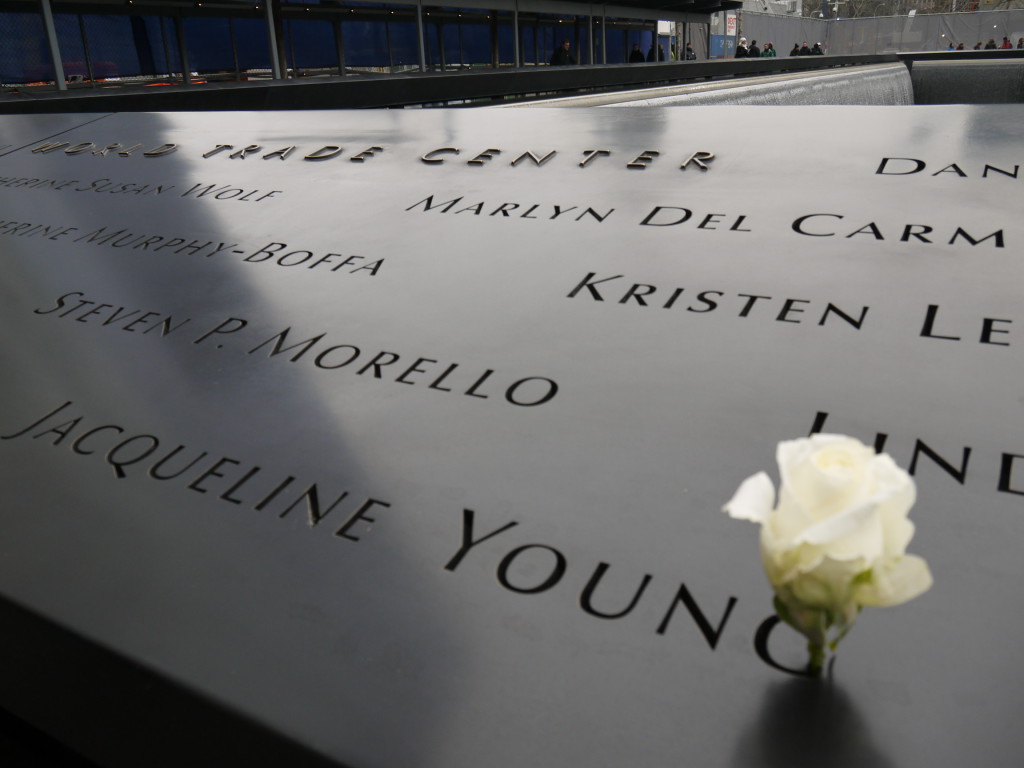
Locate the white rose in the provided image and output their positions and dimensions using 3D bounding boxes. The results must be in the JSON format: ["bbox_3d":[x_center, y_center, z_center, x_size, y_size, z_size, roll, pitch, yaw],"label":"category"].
[{"bbox_3d":[0.106,0.064,0.281,0.066,0.091,0.057,6,26,22],"label":"white rose"}]

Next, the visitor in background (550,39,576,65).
[{"bbox_3d":[1.204,-7.134,19.300,0.420,1.700,0.550,10,24,29],"label":"visitor in background"}]

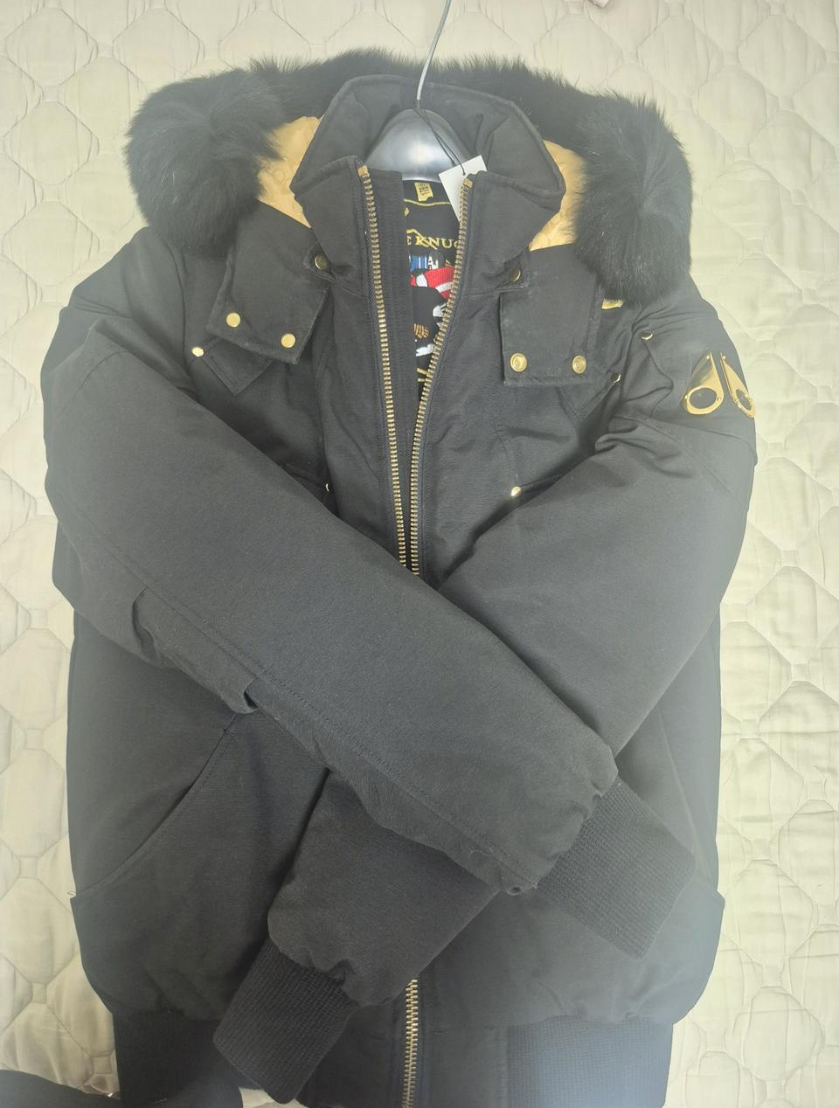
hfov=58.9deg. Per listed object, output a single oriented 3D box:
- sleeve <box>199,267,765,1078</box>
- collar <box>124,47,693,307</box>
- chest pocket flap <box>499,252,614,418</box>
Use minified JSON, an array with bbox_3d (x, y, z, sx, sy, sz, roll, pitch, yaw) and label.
[{"bbox_3d":[0.083,0.096,0.585,0.210,0.145,0.710,37,82,4],"label":"sleeve"},{"bbox_3d":[-0.005,-0.338,0.650,0.505,0.165,0.290,0,82,-2],"label":"collar"},{"bbox_3d":[0.112,-0.179,0.600,0.097,0.034,0.137,2,82,-15],"label":"chest pocket flap"}]

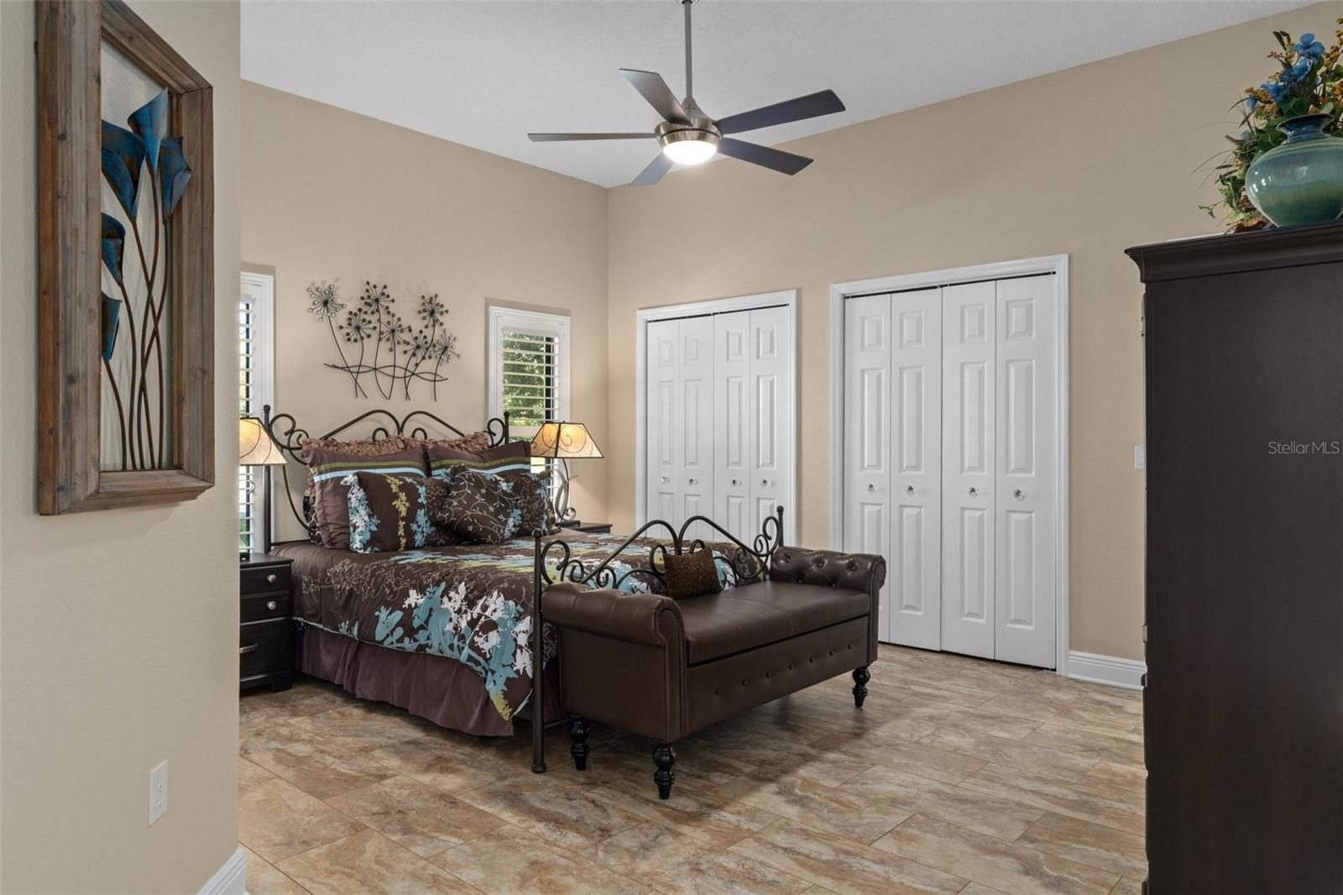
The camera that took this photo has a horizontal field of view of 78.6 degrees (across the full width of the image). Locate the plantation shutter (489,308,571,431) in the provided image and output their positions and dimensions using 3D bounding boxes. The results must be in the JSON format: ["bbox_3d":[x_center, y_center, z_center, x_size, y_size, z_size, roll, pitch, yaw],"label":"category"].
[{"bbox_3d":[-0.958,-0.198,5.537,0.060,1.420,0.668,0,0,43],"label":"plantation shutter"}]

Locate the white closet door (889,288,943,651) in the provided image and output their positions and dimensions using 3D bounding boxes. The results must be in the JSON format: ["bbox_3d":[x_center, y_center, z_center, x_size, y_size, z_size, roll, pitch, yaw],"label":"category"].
[{"bbox_3d":[1.393,0.120,4.650,0.296,2.000,0.040,0,0,40],"label":"white closet door"}]

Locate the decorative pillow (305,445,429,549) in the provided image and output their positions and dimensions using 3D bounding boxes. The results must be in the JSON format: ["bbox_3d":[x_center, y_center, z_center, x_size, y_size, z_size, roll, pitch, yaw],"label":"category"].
[{"bbox_3d":[-1.630,0.270,4.430,0.180,0.500,0.660,-23,-14,38],"label":"decorative pillow"}]

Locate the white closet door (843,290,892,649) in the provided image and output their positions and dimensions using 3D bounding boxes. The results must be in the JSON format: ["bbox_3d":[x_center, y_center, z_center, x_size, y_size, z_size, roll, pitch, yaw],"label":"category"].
[{"bbox_3d":[1.158,0.121,4.829,0.295,2.007,0.036,0,0,39],"label":"white closet door"}]

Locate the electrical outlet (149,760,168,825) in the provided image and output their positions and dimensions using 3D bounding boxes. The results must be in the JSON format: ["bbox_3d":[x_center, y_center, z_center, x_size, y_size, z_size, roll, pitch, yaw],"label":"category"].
[{"bbox_3d":[-1.086,0.730,1.737,0.008,0.114,0.070,0,0,-4],"label":"electrical outlet"}]

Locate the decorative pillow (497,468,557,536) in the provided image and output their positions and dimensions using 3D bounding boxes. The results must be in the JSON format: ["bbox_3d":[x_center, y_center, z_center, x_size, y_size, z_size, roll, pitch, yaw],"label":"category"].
[{"bbox_3d":[-0.880,0.330,4.900,0.430,0.400,0.170,0,-19,-45],"label":"decorative pillow"}]

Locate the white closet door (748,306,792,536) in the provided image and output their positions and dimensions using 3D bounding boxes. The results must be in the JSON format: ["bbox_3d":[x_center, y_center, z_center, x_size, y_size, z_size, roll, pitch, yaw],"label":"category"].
[{"bbox_3d":[0.630,0.120,5.250,0.305,2.000,0.040,0,1,41],"label":"white closet door"}]

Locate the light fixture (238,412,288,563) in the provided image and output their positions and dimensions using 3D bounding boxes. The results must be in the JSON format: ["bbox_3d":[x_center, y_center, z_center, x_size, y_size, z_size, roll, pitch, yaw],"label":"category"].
[{"bbox_3d":[-2.165,0.205,4.050,0.320,0.700,0.460,0,1,40],"label":"light fixture"}]

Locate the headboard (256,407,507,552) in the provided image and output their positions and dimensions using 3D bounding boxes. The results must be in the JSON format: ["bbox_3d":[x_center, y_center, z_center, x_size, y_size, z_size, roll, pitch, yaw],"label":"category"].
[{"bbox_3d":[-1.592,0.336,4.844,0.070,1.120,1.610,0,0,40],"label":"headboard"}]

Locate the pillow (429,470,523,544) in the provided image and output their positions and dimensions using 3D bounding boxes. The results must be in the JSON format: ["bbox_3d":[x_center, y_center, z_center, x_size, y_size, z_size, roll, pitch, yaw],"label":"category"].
[{"bbox_3d":[-1.070,0.320,4.500,0.460,0.420,0.180,0,-24,-38],"label":"pillow"}]

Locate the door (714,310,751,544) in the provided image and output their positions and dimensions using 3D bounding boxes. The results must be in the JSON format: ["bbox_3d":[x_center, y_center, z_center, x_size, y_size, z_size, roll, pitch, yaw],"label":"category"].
[{"bbox_3d":[0.410,0.118,5.425,0.292,2.007,0.036,0,0,39],"label":"door"}]

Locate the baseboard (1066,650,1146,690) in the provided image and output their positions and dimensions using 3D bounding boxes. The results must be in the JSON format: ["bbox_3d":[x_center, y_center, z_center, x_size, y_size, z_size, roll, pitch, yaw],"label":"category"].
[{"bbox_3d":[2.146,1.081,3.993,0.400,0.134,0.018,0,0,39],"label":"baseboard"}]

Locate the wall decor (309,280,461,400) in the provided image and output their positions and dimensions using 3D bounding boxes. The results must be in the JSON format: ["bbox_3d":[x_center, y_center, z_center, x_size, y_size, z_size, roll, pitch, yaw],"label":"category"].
[{"bbox_3d":[-1.642,-0.617,4.780,0.050,0.668,0.941,0,0,43],"label":"wall decor"}]

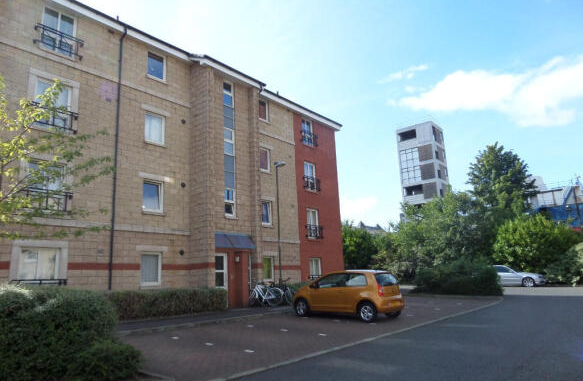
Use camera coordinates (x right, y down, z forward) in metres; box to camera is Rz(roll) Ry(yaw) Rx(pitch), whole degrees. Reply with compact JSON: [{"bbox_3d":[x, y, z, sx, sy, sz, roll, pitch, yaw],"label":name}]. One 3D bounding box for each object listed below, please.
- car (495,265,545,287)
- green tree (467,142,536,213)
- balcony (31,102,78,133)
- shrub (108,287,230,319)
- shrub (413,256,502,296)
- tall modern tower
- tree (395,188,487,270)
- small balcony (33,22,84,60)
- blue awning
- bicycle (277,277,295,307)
[{"bbox_3d":[15.785,6.266,29.420,4.600,1.420,1.800,-11,-15,37],"label":"car"},{"bbox_3d":[21.311,2.002,39.620,7.600,13.627,7.600,-8,-13,28],"label":"green tree"},{"bbox_3d":[-7.575,-2.311,12.880,0.240,0.680,1.420,-11,-15,38],"label":"balcony"},{"bbox_3d":[-4.410,3.811,14.057,1.000,1.000,4.800,-11,-15,38],"label":"shrub"},{"bbox_3d":[8.874,4.892,22.269,4.300,1.800,1.600,-11,-15,38],"label":"shrub"},{"bbox_3d":[21.615,1.861,64.259,5.927,23.864,4.847,-11,-15,38],"label":"tall modern tower"},{"bbox_3d":[12.037,3.905,32.243,7.400,7.479,7.400,-6,-12,20],"label":"tree"},{"bbox_3d":[-7.674,-4.889,13.390,0.240,0.680,1.460,-11,-15,38],"label":"small balcony"},{"bbox_3d":[-2.425,2.098,16.694,0.520,0.680,2.270,-11,-15,38],"label":"blue awning"},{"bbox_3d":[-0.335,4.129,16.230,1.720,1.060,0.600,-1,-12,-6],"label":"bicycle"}]

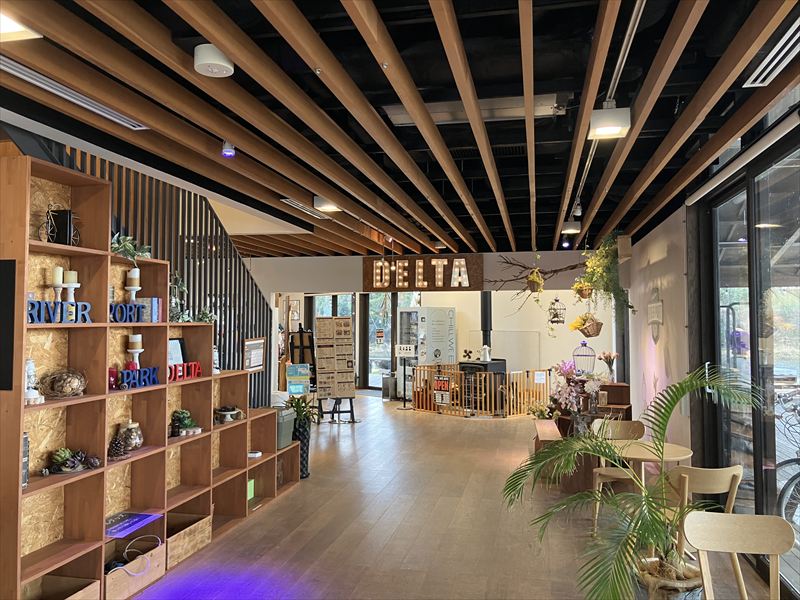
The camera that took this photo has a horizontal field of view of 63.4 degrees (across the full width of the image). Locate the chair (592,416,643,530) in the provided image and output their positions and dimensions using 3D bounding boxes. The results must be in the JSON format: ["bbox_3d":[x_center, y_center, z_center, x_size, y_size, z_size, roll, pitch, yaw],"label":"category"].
[{"bbox_3d":[1.669,1.331,4.898,0.440,0.760,0.510,0,-2,14],"label":"chair"}]

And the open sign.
[{"bbox_3d":[0.702,1.505,10.820,0.340,0.480,0.030,-2,-3,44],"label":"open sign"}]

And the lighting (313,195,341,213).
[{"bbox_3d":[-0.700,-0.941,6.316,0.220,0.120,0.220,0,-2,12],"label":"lighting"}]

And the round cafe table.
[{"bbox_3d":[1.546,1.325,4.178,0.610,0.720,0.610,0,-2,0],"label":"round cafe table"}]

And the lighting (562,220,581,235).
[{"bbox_3d":[2.066,-0.880,7.776,0.217,0.125,0.217,0,-2,12],"label":"lighting"}]

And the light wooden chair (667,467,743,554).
[{"bbox_3d":[1.667,1.289,3.693,0.440,0.760,0.490,0,-2,2],"label":"light wooden chair"}]

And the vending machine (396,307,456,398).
[{"bbox_3d":[0.532,1.068,12.940,0.790,1.830,0.850,2,-3,-43],"label":"vending machine"}]

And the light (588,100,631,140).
[{"bbox_3d":[1.216,-1.037,3.761,0.217,0.145,0.215,0,-2,12],"label":"light"}]

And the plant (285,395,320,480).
[{"bbox_3d":[-0.943,1.342,6.384,0.340,0.820,0.340,0,-2,0],"label":"plant"}]

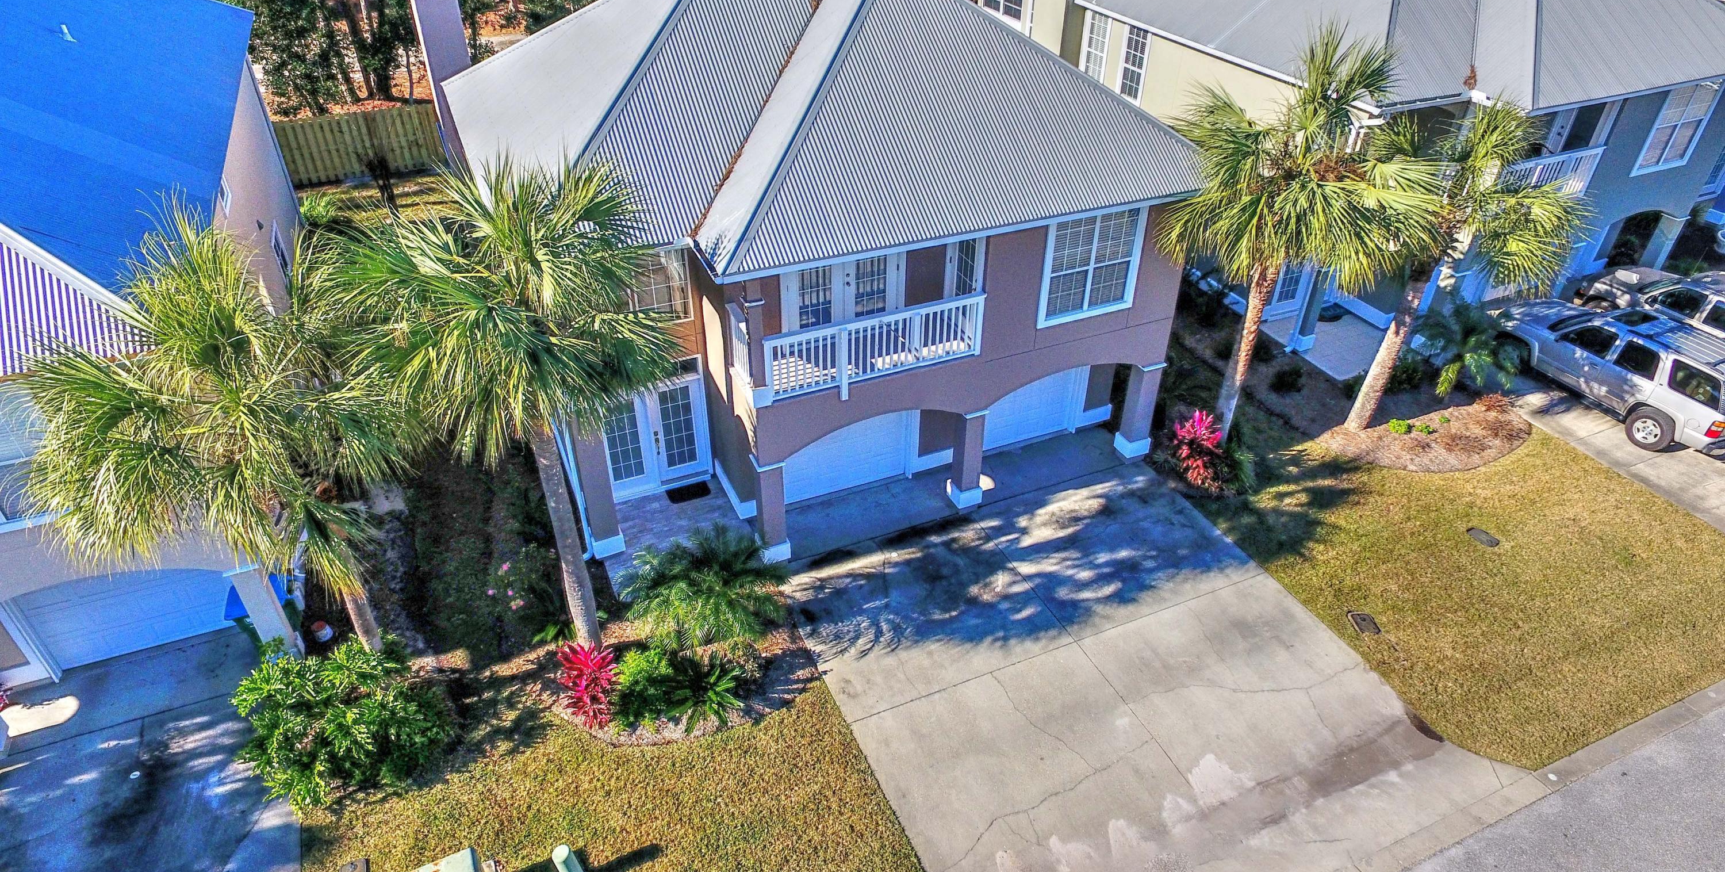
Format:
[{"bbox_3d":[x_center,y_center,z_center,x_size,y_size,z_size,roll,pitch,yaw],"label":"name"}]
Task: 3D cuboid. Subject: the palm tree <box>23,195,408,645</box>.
[{"bbox_3d":[-7.388,0.475,12.721,4.000,6.850,3.900,-14,38,-19],"label":"palm tree"}]

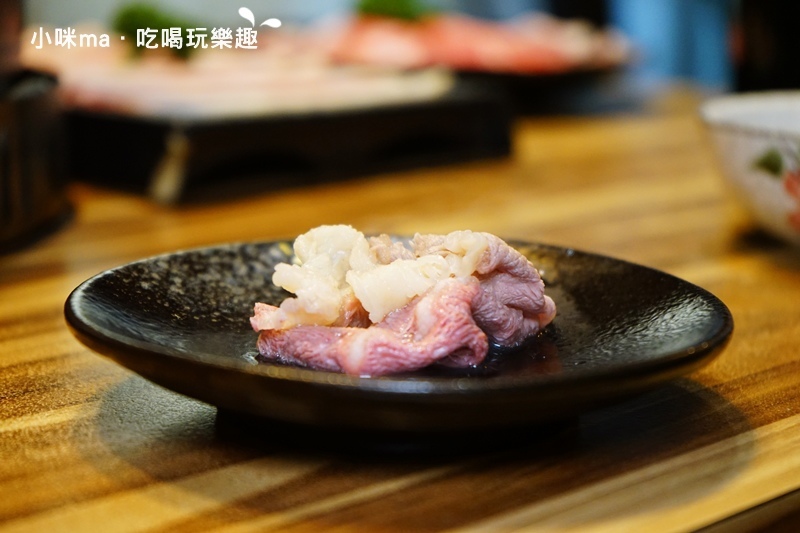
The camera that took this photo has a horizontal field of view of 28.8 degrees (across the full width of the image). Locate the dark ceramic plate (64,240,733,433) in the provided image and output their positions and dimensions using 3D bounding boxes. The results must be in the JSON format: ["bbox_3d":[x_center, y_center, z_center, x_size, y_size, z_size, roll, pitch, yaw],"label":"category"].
[{"bbox_3d":[0.000,0.021,0.403,0.170,0.026,0.170,1,12,0],"label":"dark ceramic plate"}]

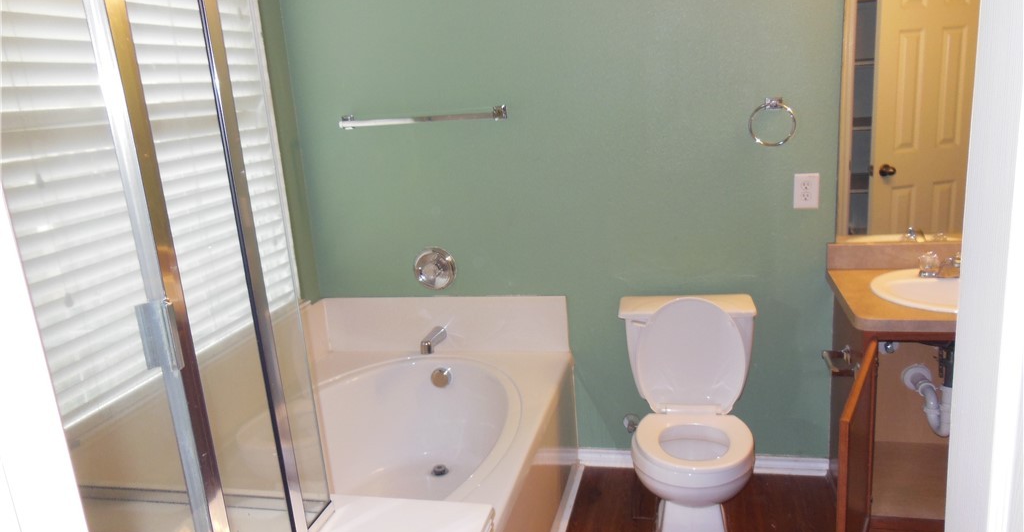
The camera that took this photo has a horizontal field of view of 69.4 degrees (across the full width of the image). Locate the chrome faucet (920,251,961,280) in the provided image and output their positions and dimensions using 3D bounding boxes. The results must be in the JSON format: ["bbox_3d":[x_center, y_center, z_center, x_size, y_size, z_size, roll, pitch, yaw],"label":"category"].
[{"bbox_3d":[1.378,0.002,2.317,0.167,0.088,0.155,-1,14,14],"label":"chrome faucet"}]

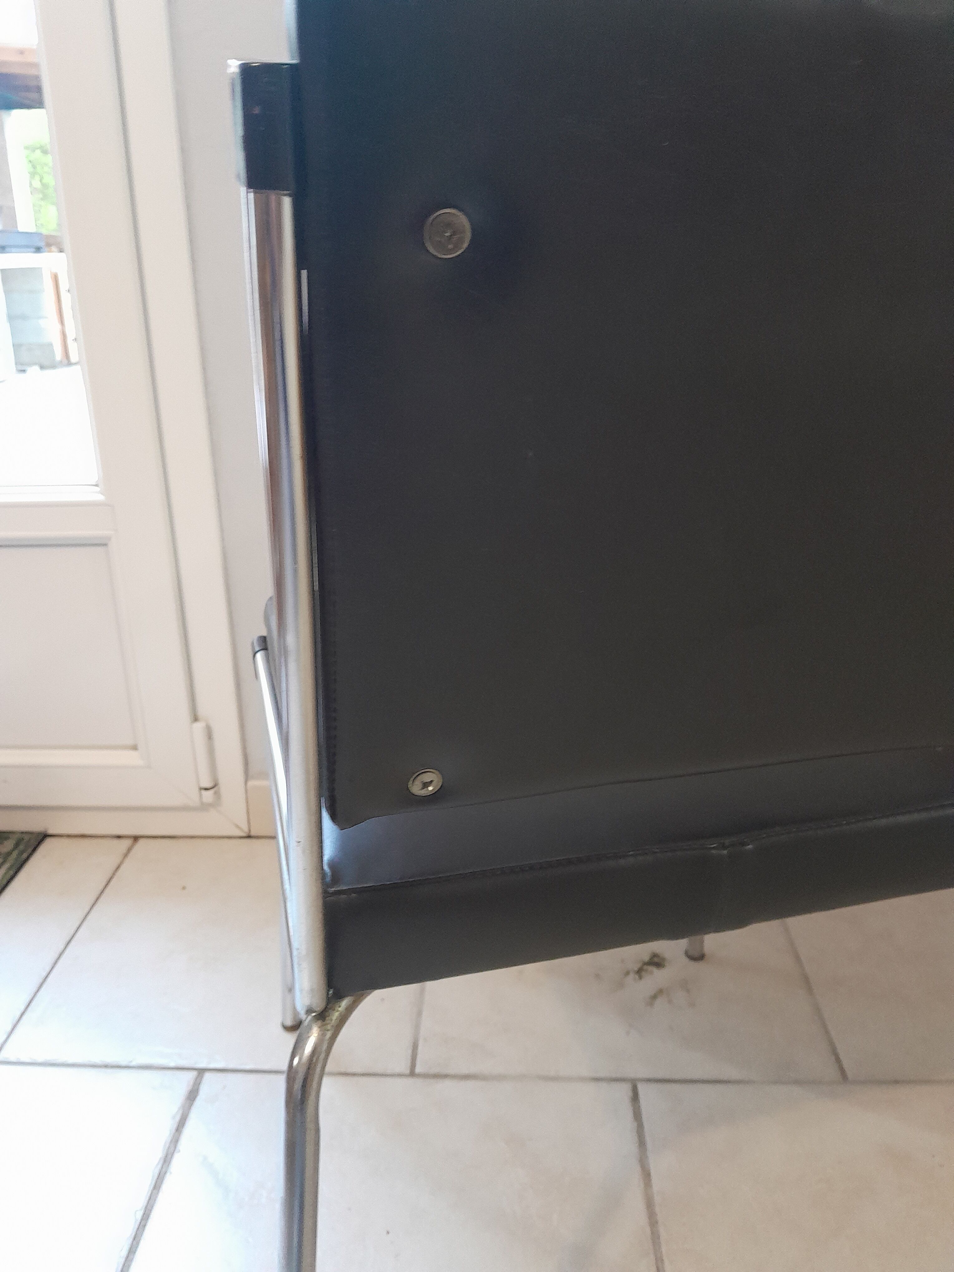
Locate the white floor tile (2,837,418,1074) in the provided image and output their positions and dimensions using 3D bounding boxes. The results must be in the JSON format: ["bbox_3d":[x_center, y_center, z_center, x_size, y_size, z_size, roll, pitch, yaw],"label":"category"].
[{"bbox_3d":[-0.285,0.386,1.214,0.447,0.012,0.429,1,21,2],"label":"white floor tile"}]

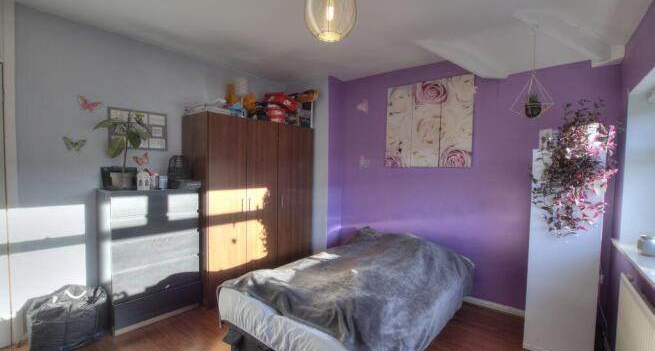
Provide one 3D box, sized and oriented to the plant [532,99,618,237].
[{"bbox_3d":[1.714,-0.057,1.921,0.440,0.900,0.360,3,3,38],"label":"plant"}]

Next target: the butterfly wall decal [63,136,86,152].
[{"bbox_3d":[-2.032,-0.255,2.197,0.020,0.115,0.135,3,3,38],"label":"butterfly wall decal"}]

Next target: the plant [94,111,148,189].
[{"bbox_3d":[-1.692,-0.188,2.268,0.300,0.610,0.350,3,3,38],"label":"plant"}]

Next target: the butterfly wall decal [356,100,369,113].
[{"bbox_3d":[0.447,-0.864,3.468,0.150,0.170,0.020,3,3,38],"label":"butterfly wall decal"}]

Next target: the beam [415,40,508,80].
[{"bbox_3d":[1.231,-1.085,2.482,0.740,0.160,0.200,20,-3,-15],"label":"beam"}]

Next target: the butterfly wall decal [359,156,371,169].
[{"bbox_3d":[0.473,-0.163,3.468,0.150,0.160,0.020,3,3,38],"label":"butterfly wall decal"}]

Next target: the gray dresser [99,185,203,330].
[{"bbox_3d":[-1.605,0.671,2.496,0.410,1.120,0.690,3,3,38],"label":"gray dresser"}]

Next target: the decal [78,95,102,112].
[{"bbox_3d":[-1.963,-0.595,2.264,0.020,0.115,0.135,3,3,38],"label":"decal"}]

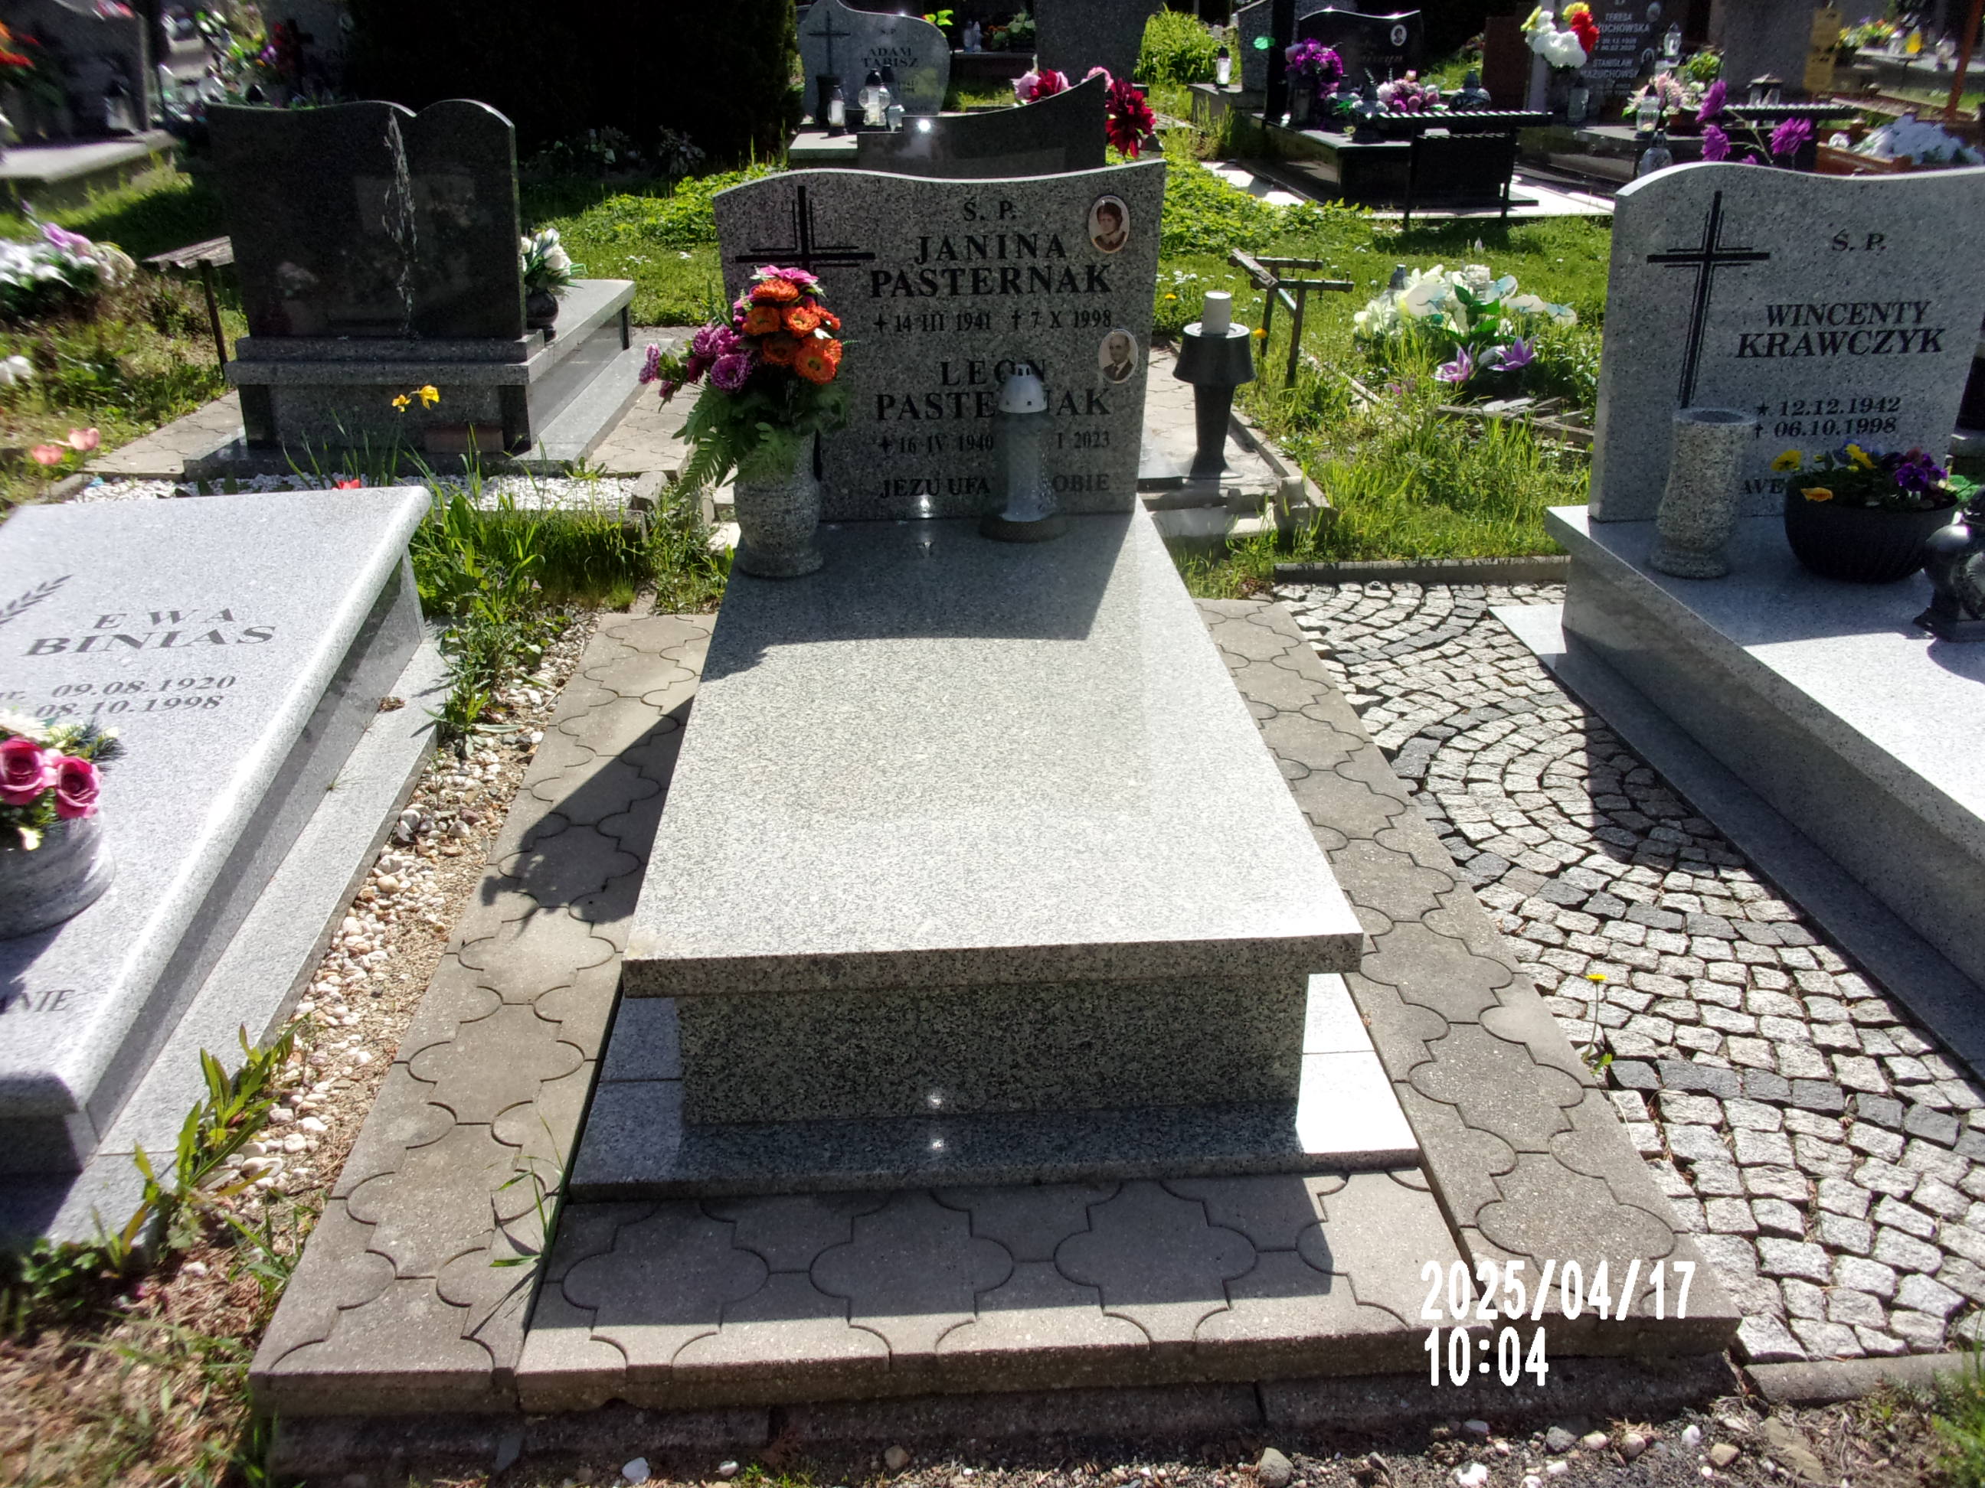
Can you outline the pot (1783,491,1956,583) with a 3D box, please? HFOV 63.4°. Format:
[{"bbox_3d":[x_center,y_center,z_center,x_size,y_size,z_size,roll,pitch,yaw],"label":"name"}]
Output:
[{"bbox_3d":[1.668,-0.405,3.063,0.300,0.150,0.300,0,23,0],"label":"pot"}]

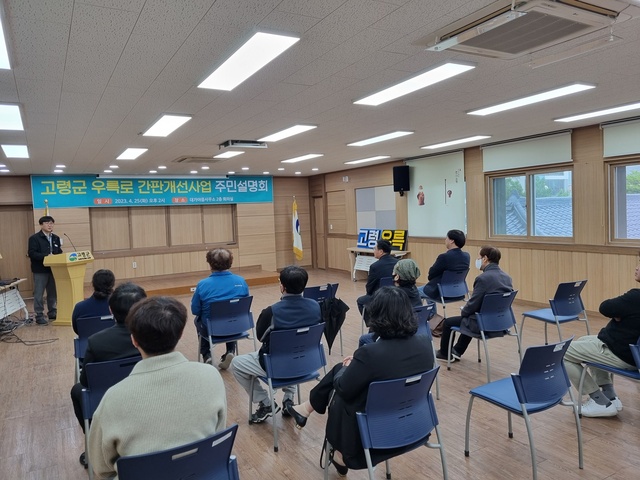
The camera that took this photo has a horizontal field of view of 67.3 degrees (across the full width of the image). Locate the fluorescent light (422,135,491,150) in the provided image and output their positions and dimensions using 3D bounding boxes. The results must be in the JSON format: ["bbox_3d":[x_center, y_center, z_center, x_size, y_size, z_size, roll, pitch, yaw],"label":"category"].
[{"bbox_3d":[2.110,-1.542,7.550,0.280,0.050,1.250,-4,4,-29],"label":"fluorescent light"}]

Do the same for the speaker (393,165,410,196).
[{"bbox_3d":[1.623,-1.209,9.540,0.320,0.500,0.300,-1,3,19],"label":"speaker"}]

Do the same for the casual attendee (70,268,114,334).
[{"bbox_3d":[-1.861,0.801,4.129,0.490,1.160,0.700,-4,3,-30],"label":"casual attendee"}]

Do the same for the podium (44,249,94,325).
[{"bbox_3d":[-3.898,0.752,7.566,0.430,1.140,0.620,-2,3,11],"label":"podium"}]

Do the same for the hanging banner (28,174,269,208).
[{"bbox_3d":[-3.755,-1.206,11.772,5.670,0.720,0.020,-4,4,-29],"label":"hanging banner"}]

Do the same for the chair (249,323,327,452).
[{"bbox_3d":[-0.226,1.009,3.559,0.490,0.800,0.530,-4,4,-29],"label":"chair"}]

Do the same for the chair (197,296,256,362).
[{"bbox_3d":[-0.911,0.942,4.721,0.480,0.780,0.530,-4,3,-30],"label":"chair"}]

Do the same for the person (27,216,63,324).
[{"bbox_3d":[-4.376,0.464,7.709,0.400,1.700,0.510,-1,3,22],"label":"person"}]

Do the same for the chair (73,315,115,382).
[{"bbox_3d":[-1.783,0.984,4.005,0.460,0.800,0.540,-4,3,-30],"label":"chair"}]

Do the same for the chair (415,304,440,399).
[{"bbox_3d":[0.639,0.890,3.904,0.470,0.800,0.540,-4,3,-30],"label":"chair"}]

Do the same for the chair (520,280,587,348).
[{"bbox_3d":[2.445,0.792,5.023,0.480,0.780,0.530,-4,3,-30],"label":"chair"}]

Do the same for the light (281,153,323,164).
[{"bbox_3d":[-0.328,-1.529,8.957,0.280,0.050,1.250,-4,4,-29],"label":"light"}]

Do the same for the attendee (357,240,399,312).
[{"bbox_3d":[0.681,0.592,5.702,0.520,1.220,0.710,-4,3,-36],"label":"attendee"}]

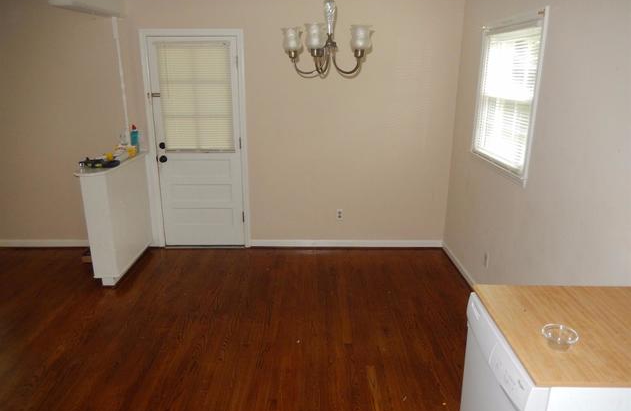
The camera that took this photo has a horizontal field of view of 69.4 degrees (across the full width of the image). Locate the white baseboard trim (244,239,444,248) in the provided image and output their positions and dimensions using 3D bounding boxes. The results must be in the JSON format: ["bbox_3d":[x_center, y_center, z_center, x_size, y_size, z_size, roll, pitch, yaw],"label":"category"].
[{"bbox_3d":[0.323,0.395,4.649,1.983,0.085,0.016,0,16,0],"label":"white baseboard trim"}]

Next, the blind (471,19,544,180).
[{"bbox_3d":[1.316,-0.758,3.194,0.050,0.910,0.930,0,16,0],"label":"blind"}]

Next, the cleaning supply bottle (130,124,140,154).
[{"bbox_3d":[-1.697,-0.621,4.282,0.075,0.283,0.063,0,16,0],"label":"cleaning supply bottle"}]

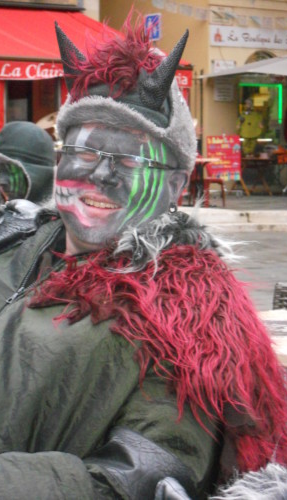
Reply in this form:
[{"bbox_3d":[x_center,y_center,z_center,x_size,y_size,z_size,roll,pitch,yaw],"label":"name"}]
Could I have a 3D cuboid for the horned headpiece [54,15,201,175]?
[{"bbox_3d":[-0.023,-0.210,2.150,0.200,0.210,0.240,8,1,21],"label":"horned headpiece"}]

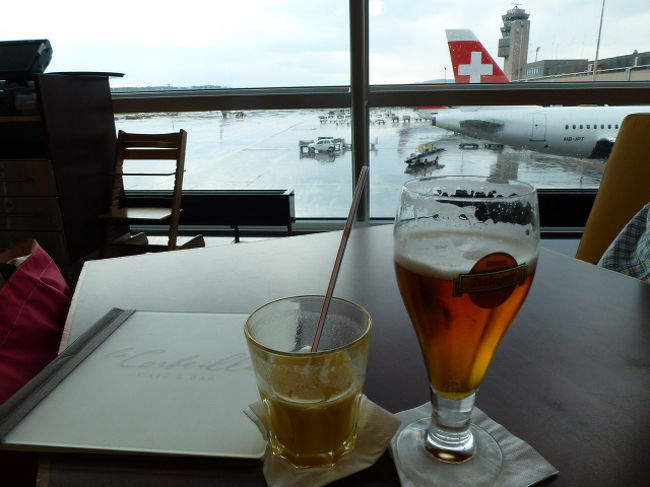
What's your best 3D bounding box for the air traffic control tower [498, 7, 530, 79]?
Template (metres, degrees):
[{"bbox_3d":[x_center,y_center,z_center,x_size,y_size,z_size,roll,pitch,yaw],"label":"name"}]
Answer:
[{"bbox_3d":[71.888,-70.288,173.267,10.200,36.400,9.600,-4,18,-6],"label":"air traffic control tower"}]

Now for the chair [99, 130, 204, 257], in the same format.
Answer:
[{"bbox_3d":[-1.108,-0.280,2.790,0.460,0.790,0.500,2,18,11],"label":"chair"}]

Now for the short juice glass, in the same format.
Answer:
[{"bbox_3d":[-0.009,0.098,0.317,0.085,0.094,0.085,-2,18,0],"label":"short juice glass"}]

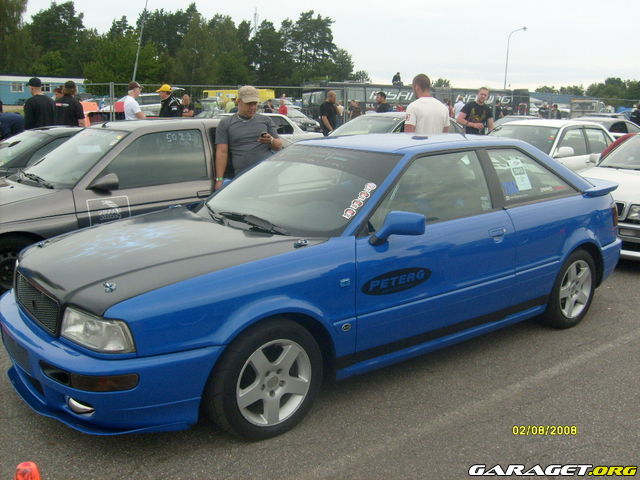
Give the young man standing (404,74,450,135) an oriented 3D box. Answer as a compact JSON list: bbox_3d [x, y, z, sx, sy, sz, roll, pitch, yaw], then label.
[{"bbox_3d":[1.083,-0.790,6.794,0.520,1.838,0.340,-2,13,-13],"label":"young man standing"}]

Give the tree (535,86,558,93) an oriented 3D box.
[{"bbox_3d":[51.578,-32.147,148.013,5.632,5.770,5.632,4,13,18],"label":"tree"}]

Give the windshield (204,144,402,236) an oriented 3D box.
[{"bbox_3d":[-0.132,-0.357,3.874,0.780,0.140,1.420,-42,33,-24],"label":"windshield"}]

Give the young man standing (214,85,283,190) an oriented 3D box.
[{"bbox_3d":[-0.597,-0.412,5.327,0.560,1.673,0.400,-2,12,-12],"label":"young man standing"}]

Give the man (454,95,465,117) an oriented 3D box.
[{"bbox_3d":[4.730,-4.032,22.187,0.500,1.768,0.330,-1,12,-9],"label":"man"}]

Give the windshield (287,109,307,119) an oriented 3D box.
[{"bbox_3d":[-1.167,-5.189,26.500,1.350,0.430,0.650,-7,14,-31],"label":"windshield"}]

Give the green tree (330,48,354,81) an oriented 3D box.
[{"bbox_3d":[3.566,-24.962,100.985,5.000,9.321,4.800,1,12,0],"label":"green tree"}]

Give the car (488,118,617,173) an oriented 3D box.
[{"bbox_3d":[3.300,-1.162,9.897,4.600,1.400,1.750,-9,15,-39],"label":"car"}]

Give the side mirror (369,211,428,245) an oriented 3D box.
[{"bbox_3d":[0.393,-0.055,3.191,0.160,0.190,0.220,-9,15,-37],"label":"side mirror"}]

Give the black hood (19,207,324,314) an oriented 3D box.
[{"bbox_3d":[-0.841,0.023,3.331,1.280,0.240,1.360,-9,15,-38],"label":"black hood"}]

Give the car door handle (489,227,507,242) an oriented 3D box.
[{"bbox_3d":[1.043,-0.024,3.815,0.165,0.095,0.040,-9,15,-37],"label":"car door handle"}]

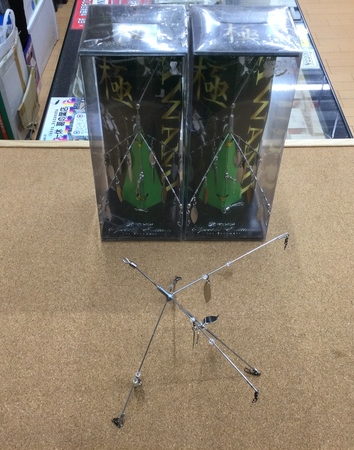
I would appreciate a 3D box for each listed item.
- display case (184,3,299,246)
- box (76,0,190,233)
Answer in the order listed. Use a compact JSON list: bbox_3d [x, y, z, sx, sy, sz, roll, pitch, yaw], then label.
[{"bbox_3d":[0.057,-0.094,0.553,0.090,0.225,0.092,0,45,0],"label":"display case"},{"bbox_3d":[-0.037,-0.093,0.552,0.090,0.225,0.092,0,45,-1],"label":"box"}]

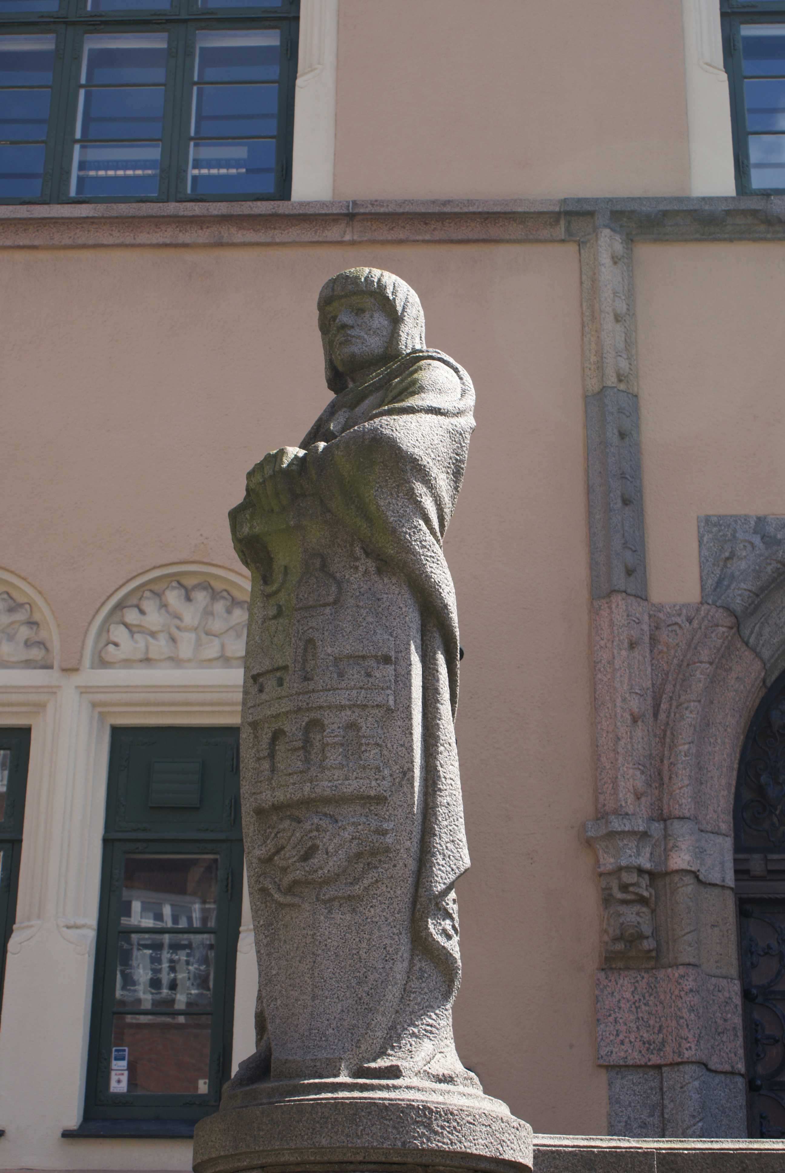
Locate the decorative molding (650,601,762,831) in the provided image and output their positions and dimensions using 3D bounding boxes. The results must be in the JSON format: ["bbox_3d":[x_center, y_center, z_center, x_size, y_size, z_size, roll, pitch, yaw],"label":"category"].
[{"bbox_3d":[1.546,0.635,9.713,0.516,1.147,0.374,0,-23,2],"label":"decorative molding"}]

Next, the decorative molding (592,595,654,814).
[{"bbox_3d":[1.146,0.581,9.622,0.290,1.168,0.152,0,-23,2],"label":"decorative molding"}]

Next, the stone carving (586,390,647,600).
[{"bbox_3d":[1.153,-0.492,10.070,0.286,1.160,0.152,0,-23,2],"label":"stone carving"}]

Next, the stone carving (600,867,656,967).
[{"bbox_3d":[1.111,1.543,9.184,0.258,0.470,0.202,0,-23,2],"label":"stone carving"}]

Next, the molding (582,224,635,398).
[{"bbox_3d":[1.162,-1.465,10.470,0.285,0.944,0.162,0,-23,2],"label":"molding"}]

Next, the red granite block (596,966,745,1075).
[{"bbox_3d":[1.279,1.990,9.056,0.662,0.440,0.364,0,-23,2],"label":"red granite block"}]

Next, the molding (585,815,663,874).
[{"bbox_3d":[1.115,1.220,9.324,0.369,0.253,0.192,0,-23,2],"label":"molding"}]

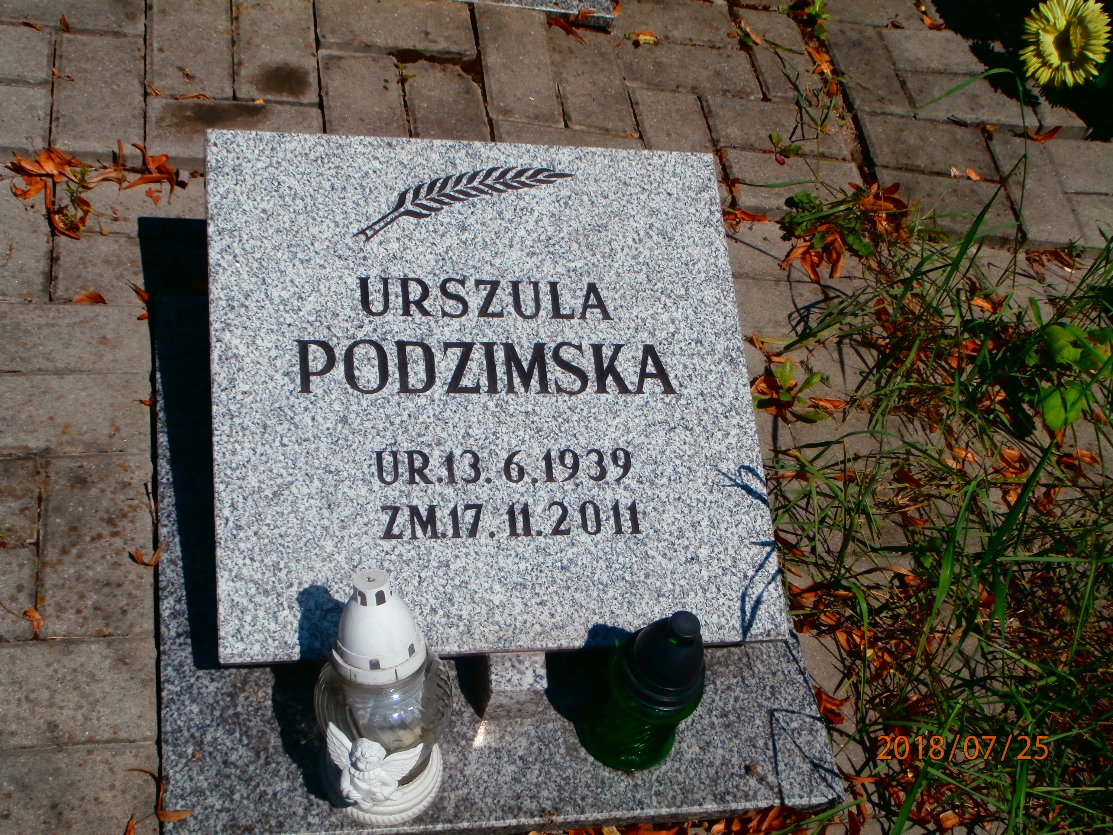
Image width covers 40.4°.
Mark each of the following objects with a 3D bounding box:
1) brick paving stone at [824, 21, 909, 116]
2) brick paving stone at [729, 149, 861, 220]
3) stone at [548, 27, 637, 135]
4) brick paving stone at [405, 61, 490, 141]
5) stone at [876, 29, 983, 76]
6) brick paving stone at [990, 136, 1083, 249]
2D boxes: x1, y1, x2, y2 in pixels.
[{"bbox_3d":[0.439,-0.493,2.217,0.100,0.060,0.200,1,54,-20],"label":"brick paving stone"},{"bbox_3d":[0.309,-0.290,2.010,0.200,0.060,0.100,2,54,-19],"label":"brick paving stone"},{"bbox_3d":[0.034,-0.428,2.011,0.100,0.060,0.200,1,55,-19],"label":"stone"},{"bbox_3d":[-0.142,-0.355,1.891,0.100,0.060,0.200,1,52,-18],"label":"brick paving stone"},{"bbox_3d":[0.578,-0.522,2.296,0.200,0.060,0.100,3,51,-17],"label":"stone"},{"bbox_3d":[0.667,-0.306,2.159,0.100,0.060,0.200,5,53,-17],"label":"brick paving stone"}]

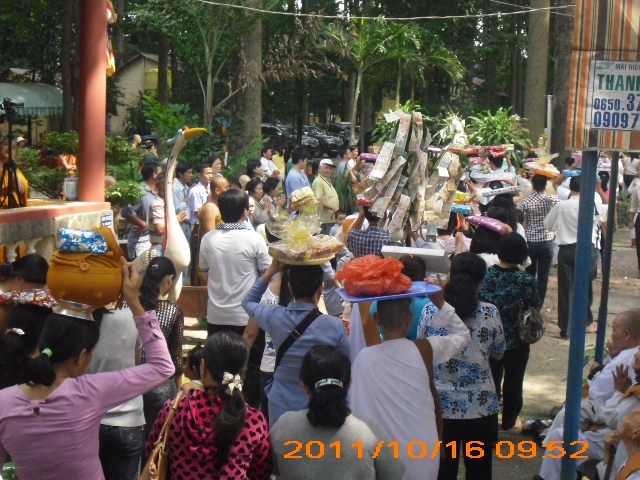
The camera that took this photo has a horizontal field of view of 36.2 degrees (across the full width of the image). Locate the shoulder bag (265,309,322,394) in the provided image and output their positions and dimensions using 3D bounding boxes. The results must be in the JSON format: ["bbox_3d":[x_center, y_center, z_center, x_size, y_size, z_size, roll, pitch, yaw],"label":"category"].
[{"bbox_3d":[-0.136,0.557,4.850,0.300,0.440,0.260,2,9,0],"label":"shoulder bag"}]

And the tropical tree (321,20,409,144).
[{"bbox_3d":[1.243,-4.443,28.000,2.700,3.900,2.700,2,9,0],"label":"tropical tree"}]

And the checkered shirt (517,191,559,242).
[{"bbox_3d":[2.158,-0.233,9.700,0.440,0.540,0.270,3,9,10],"label":"checkered shirt"}]

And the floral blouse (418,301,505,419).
[{"bbox_3d":[0.804,0.679,5.570,0.480,0.660,0.290,3,9,10],"label":"floral blouse"}]

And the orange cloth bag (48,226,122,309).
[{"bbox_3d":[-0.890,0.104,3.720,0.285,0.280,0.275,0,9,-12],"label":"orange cloth bag"}]

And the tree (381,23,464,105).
[{"bbox_3d":[3.179,-4.856,31.000,2.800,4.000,2.800,2,9,0],"label":"tree"}]

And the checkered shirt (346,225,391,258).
[{"bbox_3d":[0.396,0.127,8.000,0.420,0.570,0.260,3,9,10],"label":"checkered shirt"}]

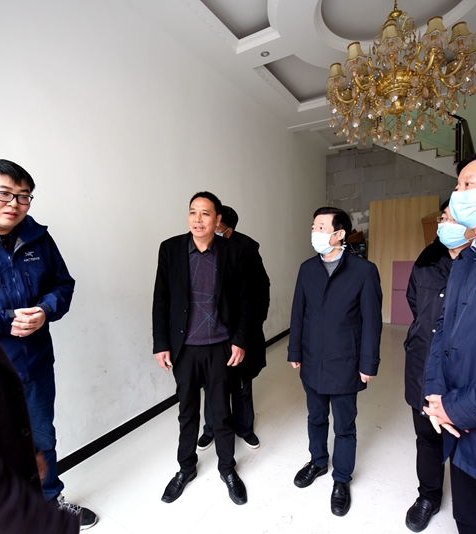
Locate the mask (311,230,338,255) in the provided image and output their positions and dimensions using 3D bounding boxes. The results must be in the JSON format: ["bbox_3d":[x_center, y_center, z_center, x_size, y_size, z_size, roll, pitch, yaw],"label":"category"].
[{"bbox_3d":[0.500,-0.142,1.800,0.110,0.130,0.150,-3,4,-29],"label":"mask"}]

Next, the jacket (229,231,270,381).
[{"bbox_3d":[-0.060,0.268,2.280,0.570,1.055,0.340,-1,4,2],"label":"jacket"}]

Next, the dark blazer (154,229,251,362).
[{"bbox_3d":[-0.210,0.169,1.870,0.570,0.760,0.300,-1,4,0],"label":"dark blazer"}]

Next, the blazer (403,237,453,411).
[{"bbox_3d":[1.130,0.278,1.600,0.370,0.880,0.580,-3,4,-26],"label":"blazer"}]

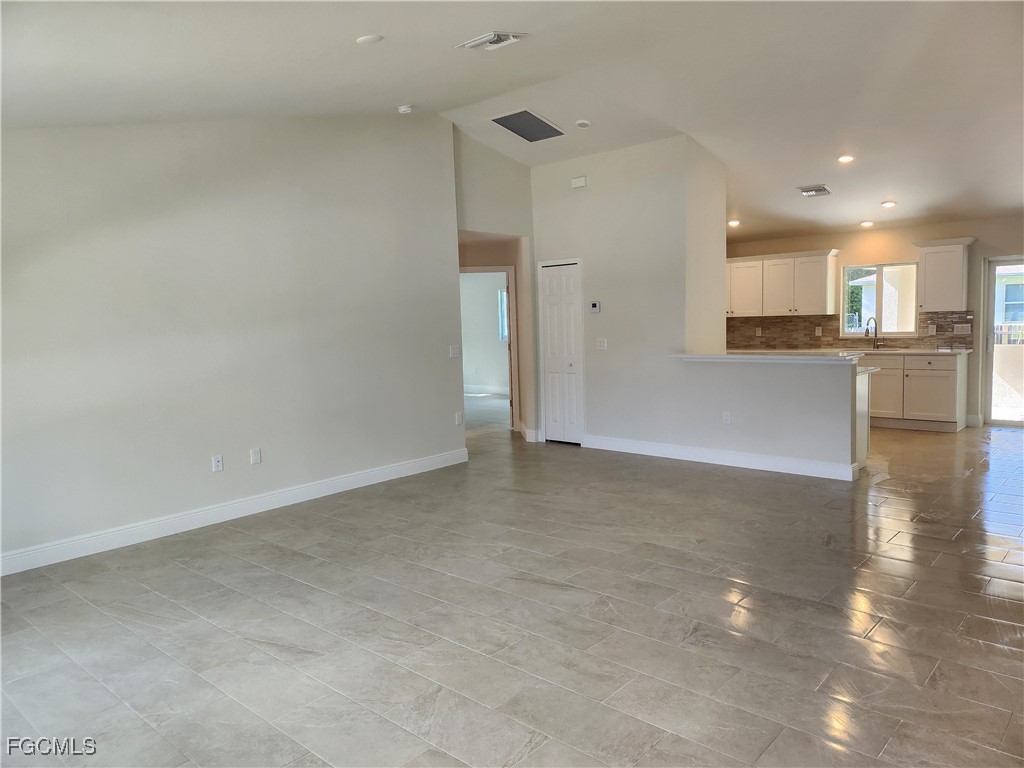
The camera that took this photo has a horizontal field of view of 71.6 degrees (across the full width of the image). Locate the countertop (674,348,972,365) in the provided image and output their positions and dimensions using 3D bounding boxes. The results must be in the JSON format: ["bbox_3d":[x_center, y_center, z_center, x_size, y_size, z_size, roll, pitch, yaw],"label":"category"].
[{"bbox_3d":[3.368,-0.333,7.728,2.250,0.180,3.500,3,7,42],"label":"countertop"}]

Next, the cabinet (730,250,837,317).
[{"bbox_3d":[3.586,-1.327,9.514,1.430,0.825,0.370,3,7,42],"label":"cabinet"}]

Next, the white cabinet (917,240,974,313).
[{"bbox_3d":[5.017,-1.254,8.236,0.550,0.825,0.380,3,7,42],"label":"white cabinet"}]

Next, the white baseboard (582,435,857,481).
[{"bbox_3d":[1.868,0.702,7.048,2.870,0.140,0.050,3,7,42],"label":"white baseboard"}]

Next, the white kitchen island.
[{"bbox_3d":[2.475,0.232,6.801,1.690,1.080,0.830,3,7,42],"label":"white kitchen island"}]

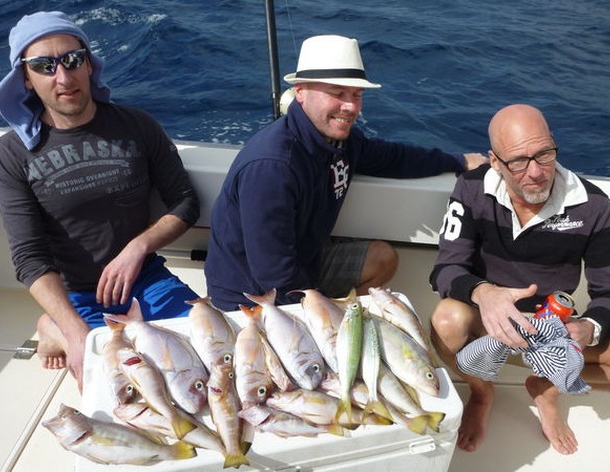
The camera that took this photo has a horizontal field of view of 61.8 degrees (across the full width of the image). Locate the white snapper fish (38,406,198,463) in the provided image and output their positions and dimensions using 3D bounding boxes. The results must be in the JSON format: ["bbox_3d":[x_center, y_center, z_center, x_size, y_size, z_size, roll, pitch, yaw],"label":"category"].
[{"bbox_3d":[-0.341,0.367,0.935,0.295,0.053,0.077,13,39,10],"label":"white snapper fish"}]

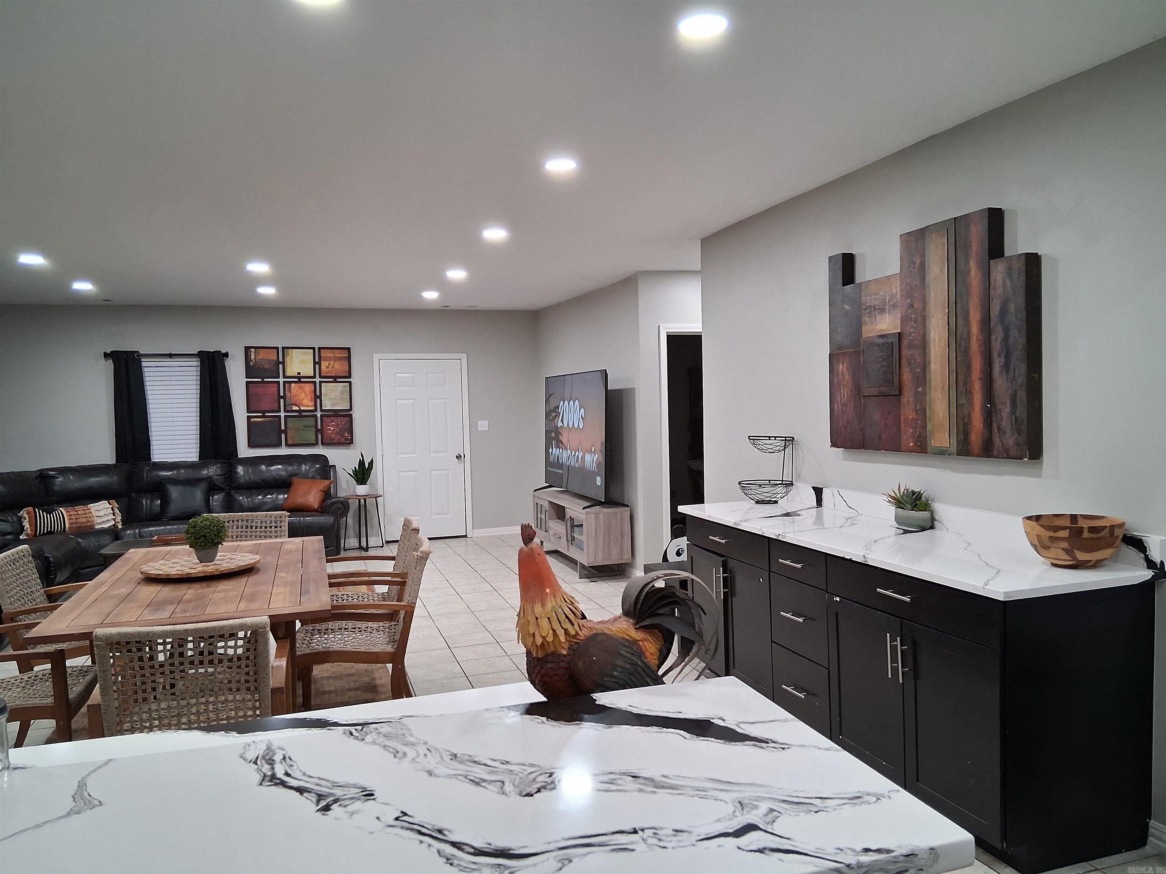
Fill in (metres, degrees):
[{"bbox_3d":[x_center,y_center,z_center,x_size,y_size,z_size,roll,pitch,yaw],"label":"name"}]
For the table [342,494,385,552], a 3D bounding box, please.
[{"bbox_3d":[-2.351,0.914,9.390,0.430,0.564,0.430,-2,2,-18],"label":"table"}]

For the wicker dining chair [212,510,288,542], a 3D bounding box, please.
[{"bbox_3d":[-1.959,0.919,5.097,0.590,0.870,0.610,-2,2,-18],"label":"wicker dining chair"}]

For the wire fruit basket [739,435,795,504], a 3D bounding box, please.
[{"bbox_3d":[1.029,0.181,4.944,0.310,0.385,0.310,0,3,31],"label":"wire fruit basket"}]

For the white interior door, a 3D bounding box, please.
[{"bbox_3d":[-1.810,0.142,9.912,0.910,2.040,0.050,-2,2,-18],"label":"white interior door"}]

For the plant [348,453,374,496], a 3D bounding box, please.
[{"bbox_3d":[-2.380,0.393,9.365,0.320,0.473,0.300,-2,2,-18],"label":"plant"}]

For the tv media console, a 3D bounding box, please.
[{"bbox_3d":[-0.041,0.892,8.023,0.400,0.606,1.520,-2,2,-20],"label":"tv media console"}]

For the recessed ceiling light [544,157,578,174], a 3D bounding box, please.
[{"bbox_3d":[-0.101,-1.260,4.074,0.165,0.025,0.165,-1,2,0],"label":"recessed ceiling light"}]

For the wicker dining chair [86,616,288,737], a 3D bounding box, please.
[{"bbox_3d":[-1.254,0.987,2.940,0.590,0.870,0.610,-2,2,-13],"label":"wicker dining chair"}]

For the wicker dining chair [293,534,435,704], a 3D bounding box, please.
[{"bbox_3d":[-1.027,0.938,4.059,0.610,0.870,0.590,-2,2,-18],"label":"wicker dining chair"}]

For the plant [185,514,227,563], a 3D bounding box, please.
[{"bbox_3d":[-1.816,0.482,4.220,0.210,0.240,0.210,-2,2,-18],"label":"plant"}]

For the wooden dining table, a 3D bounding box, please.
[{"bbox_3d":[-1.724,1.012,4.107,1.020,0.750,1.985,-2,2,-18],"label":"wooden dining table"}]

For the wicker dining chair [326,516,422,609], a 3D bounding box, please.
[{"bbox_3d":[-1.216,0.914,4.786,0.610,0.870,0.590,-2,2,-19],"label":"wicker dining chair"}]

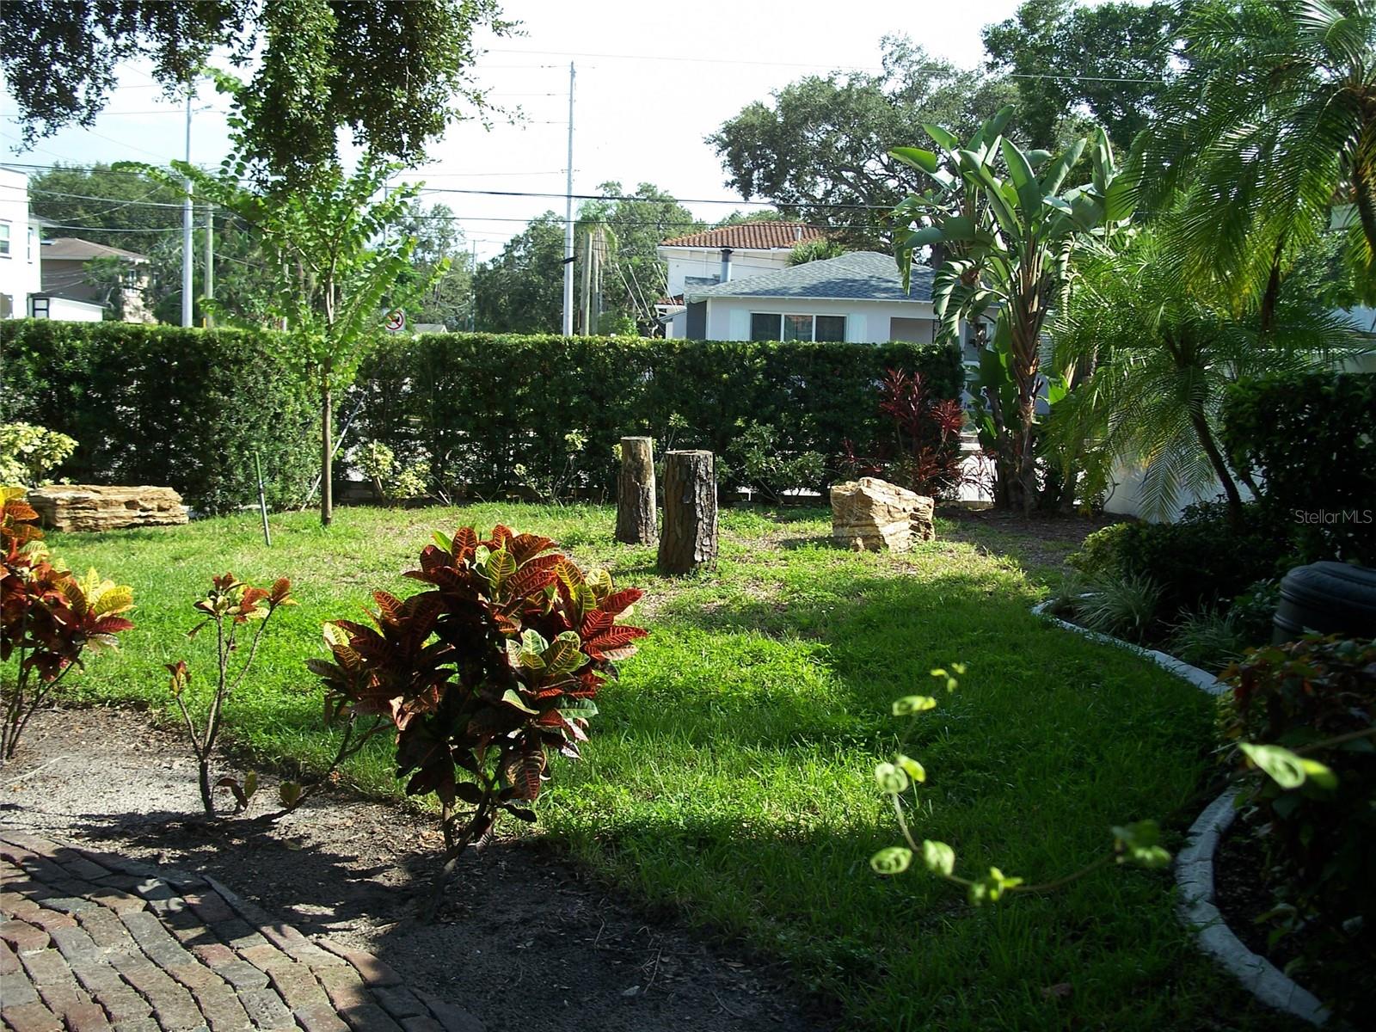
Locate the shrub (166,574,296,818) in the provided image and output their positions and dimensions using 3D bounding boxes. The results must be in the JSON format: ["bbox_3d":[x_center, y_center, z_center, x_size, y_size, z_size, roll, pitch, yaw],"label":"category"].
[{"bbox_3d":[-1.547,0.612,4.983,0.430,0.825,0.400,1,6,0],"label":"shrub"}]

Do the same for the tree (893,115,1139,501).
[{"bbox_3d":[3.171,-1.982,14.391,2.377,3.919,2.000,2,7,0],"label":"tree"}]

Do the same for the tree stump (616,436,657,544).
[{"bbox_3d":[-0.412,-0.220,11.757,0.310,0.824,0.310,2,7,0],"label":"tree stump"}]

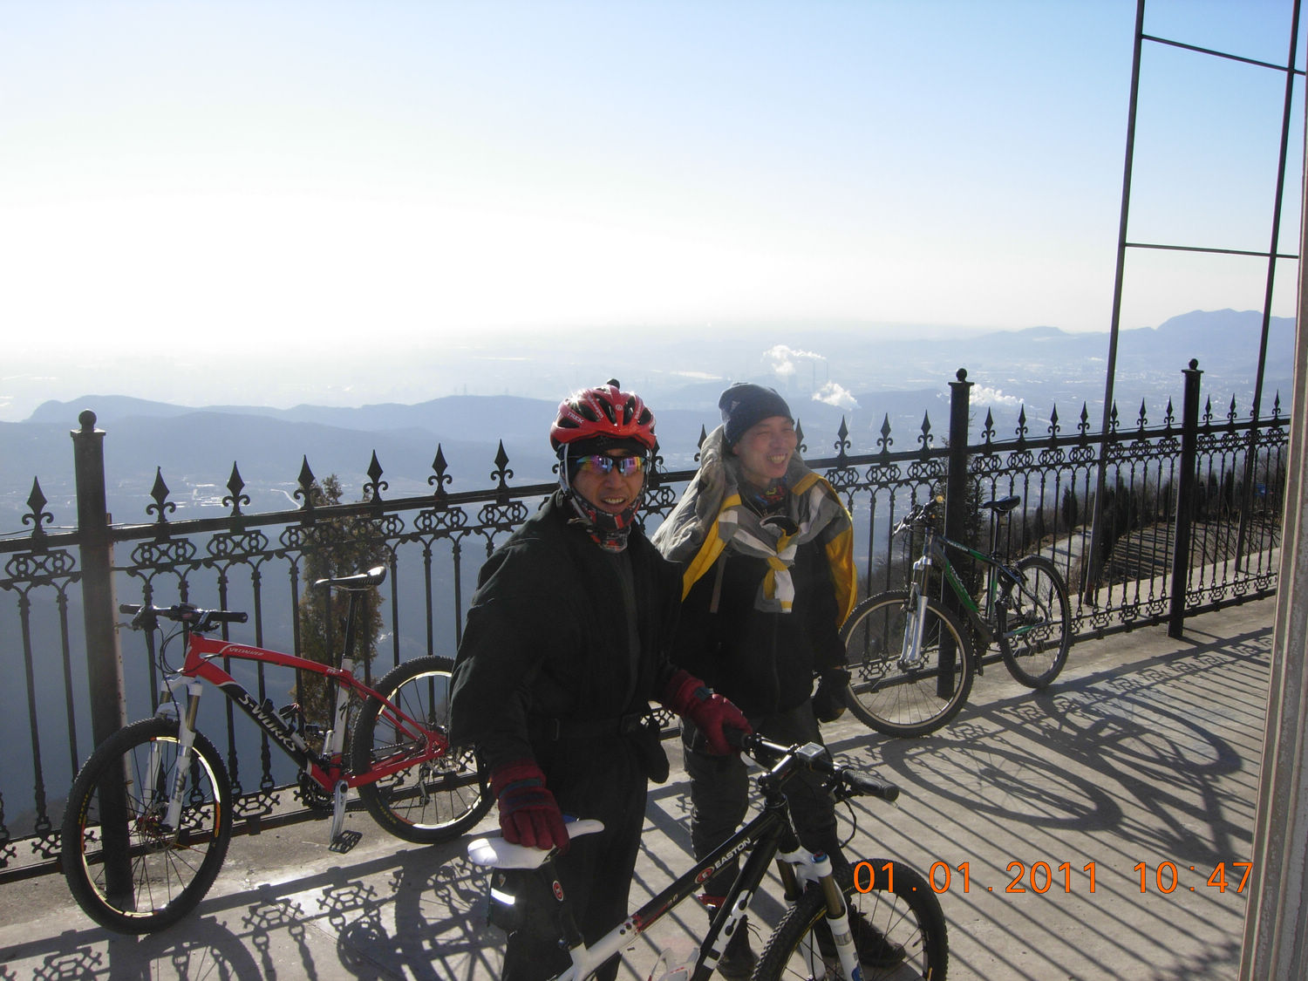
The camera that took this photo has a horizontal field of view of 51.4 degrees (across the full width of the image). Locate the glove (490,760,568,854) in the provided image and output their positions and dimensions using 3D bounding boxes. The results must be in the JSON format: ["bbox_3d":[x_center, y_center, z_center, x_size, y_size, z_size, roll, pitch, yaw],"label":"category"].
[{"bbox_3d":[-0.240,0.612,2.630,0.125,0.200,0.090,-16,-28,-2],"label":"glove"}]

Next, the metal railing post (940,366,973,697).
[{"bbox_3d":[1.493,0.213,6.752,0.088,1.632,0.088,-6,11,-36],"label":"metal railing post"}]

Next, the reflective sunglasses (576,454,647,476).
[{"bbox_3d":[-0.089,-0.053,2.860,0.147,0.050,0.130,-2,9,-15],"label":"reflective sunglasses"}]

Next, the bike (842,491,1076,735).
[{"bbox_3d":[1.517,0.553,6.487,1.730,1.010,0.580,-8,3,-44],"label":"bike"}]

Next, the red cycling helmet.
[{"bbox_3d":[-0.109,-0.157,2.920,0.220,0.165,0.285,-2,9,-13],"label":"red cycling helmet"}]

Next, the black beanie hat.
[{"bbox_3d":[0.295,-0.215,3.950,0.220,0.185,0.190,7,11,39],"label":"black beanie hat"}]

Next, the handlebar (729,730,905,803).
[{"bbox_3d":[0.305,0.612,3.033,0.150,0.100,0.630,-6,11,-36],"label":"handlebar"}]

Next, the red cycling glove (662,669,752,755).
[{"bbox_3d":[0.125,0.520,3.180,0.240,0.120,0.110,37,18,-10],"label":"red cycling glove"}]

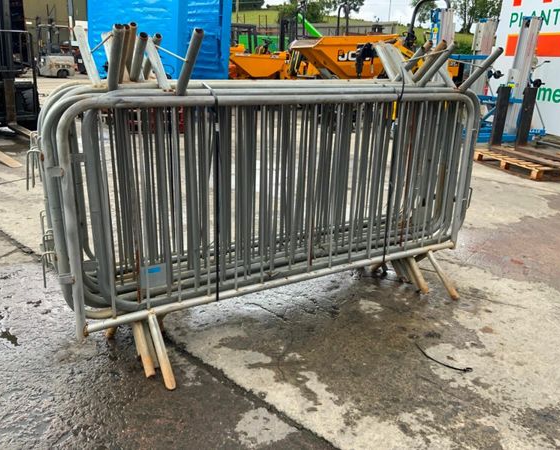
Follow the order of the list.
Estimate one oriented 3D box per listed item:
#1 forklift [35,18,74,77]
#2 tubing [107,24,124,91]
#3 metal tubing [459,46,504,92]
[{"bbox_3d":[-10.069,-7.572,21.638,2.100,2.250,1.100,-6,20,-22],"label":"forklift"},{"bbox_3d":[-0.604,-0.598,1.833,0.042,0.289,0.042,-9,60,-30],"label":"tubing"},{"bbox_3d":[1.101,-0.845,2.767,0.039,0.323,0.039,-9,66,-30],"label":"metal tubing"}]

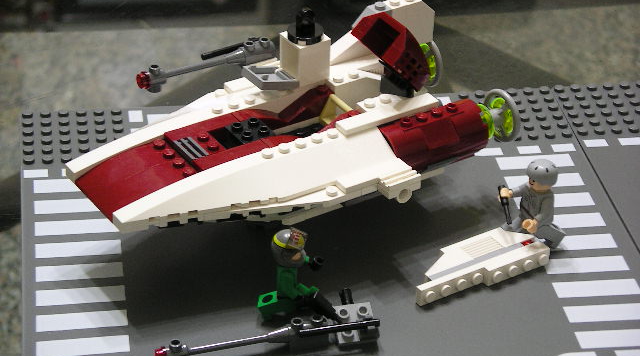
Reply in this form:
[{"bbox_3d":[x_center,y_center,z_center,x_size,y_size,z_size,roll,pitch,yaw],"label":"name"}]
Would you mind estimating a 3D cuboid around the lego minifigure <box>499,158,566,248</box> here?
[{"bbox_3d":[0.089,0.011,0.761,0.024,0.033,0.019,-24,42,-34],"label":"lego minifigure"}]

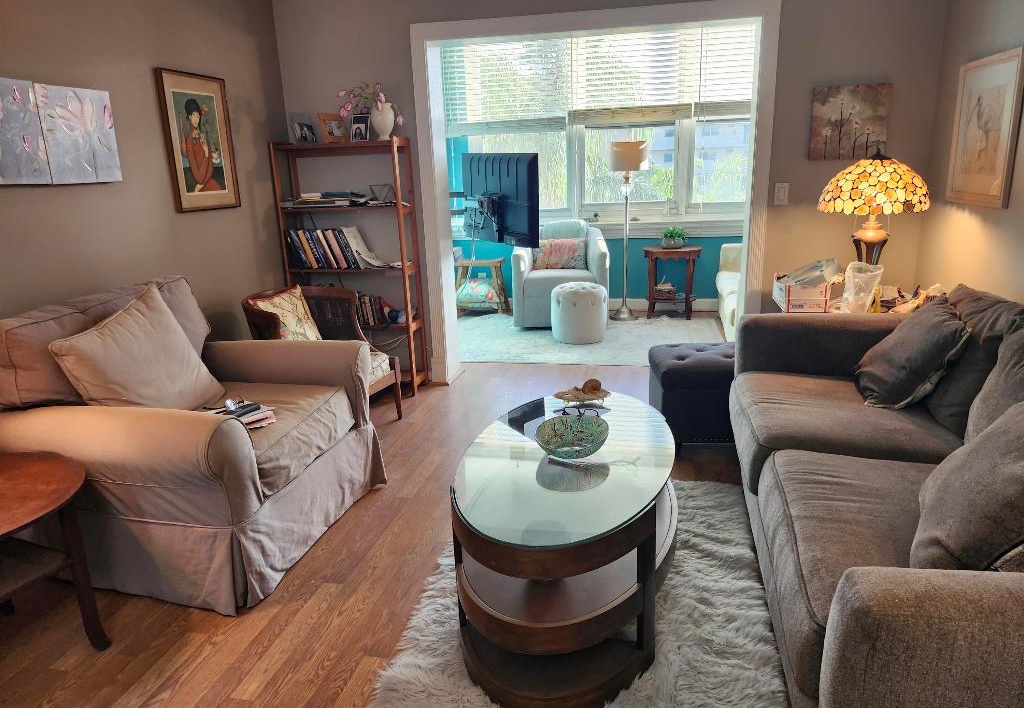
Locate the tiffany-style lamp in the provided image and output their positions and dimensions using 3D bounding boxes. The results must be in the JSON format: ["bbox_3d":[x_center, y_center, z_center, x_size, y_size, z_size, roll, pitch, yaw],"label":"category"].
[{"bbox_3d":[1.774,-0.609,3.376,0.511,0.761,0.511,1,16,12],"label":"tiffany-style lamp"}]

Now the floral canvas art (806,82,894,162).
[{"bbox_3d":[1.746,-1.195,3.515,0.380,0.370,0.032,1,16,12],"label":"floral canvas art"}]

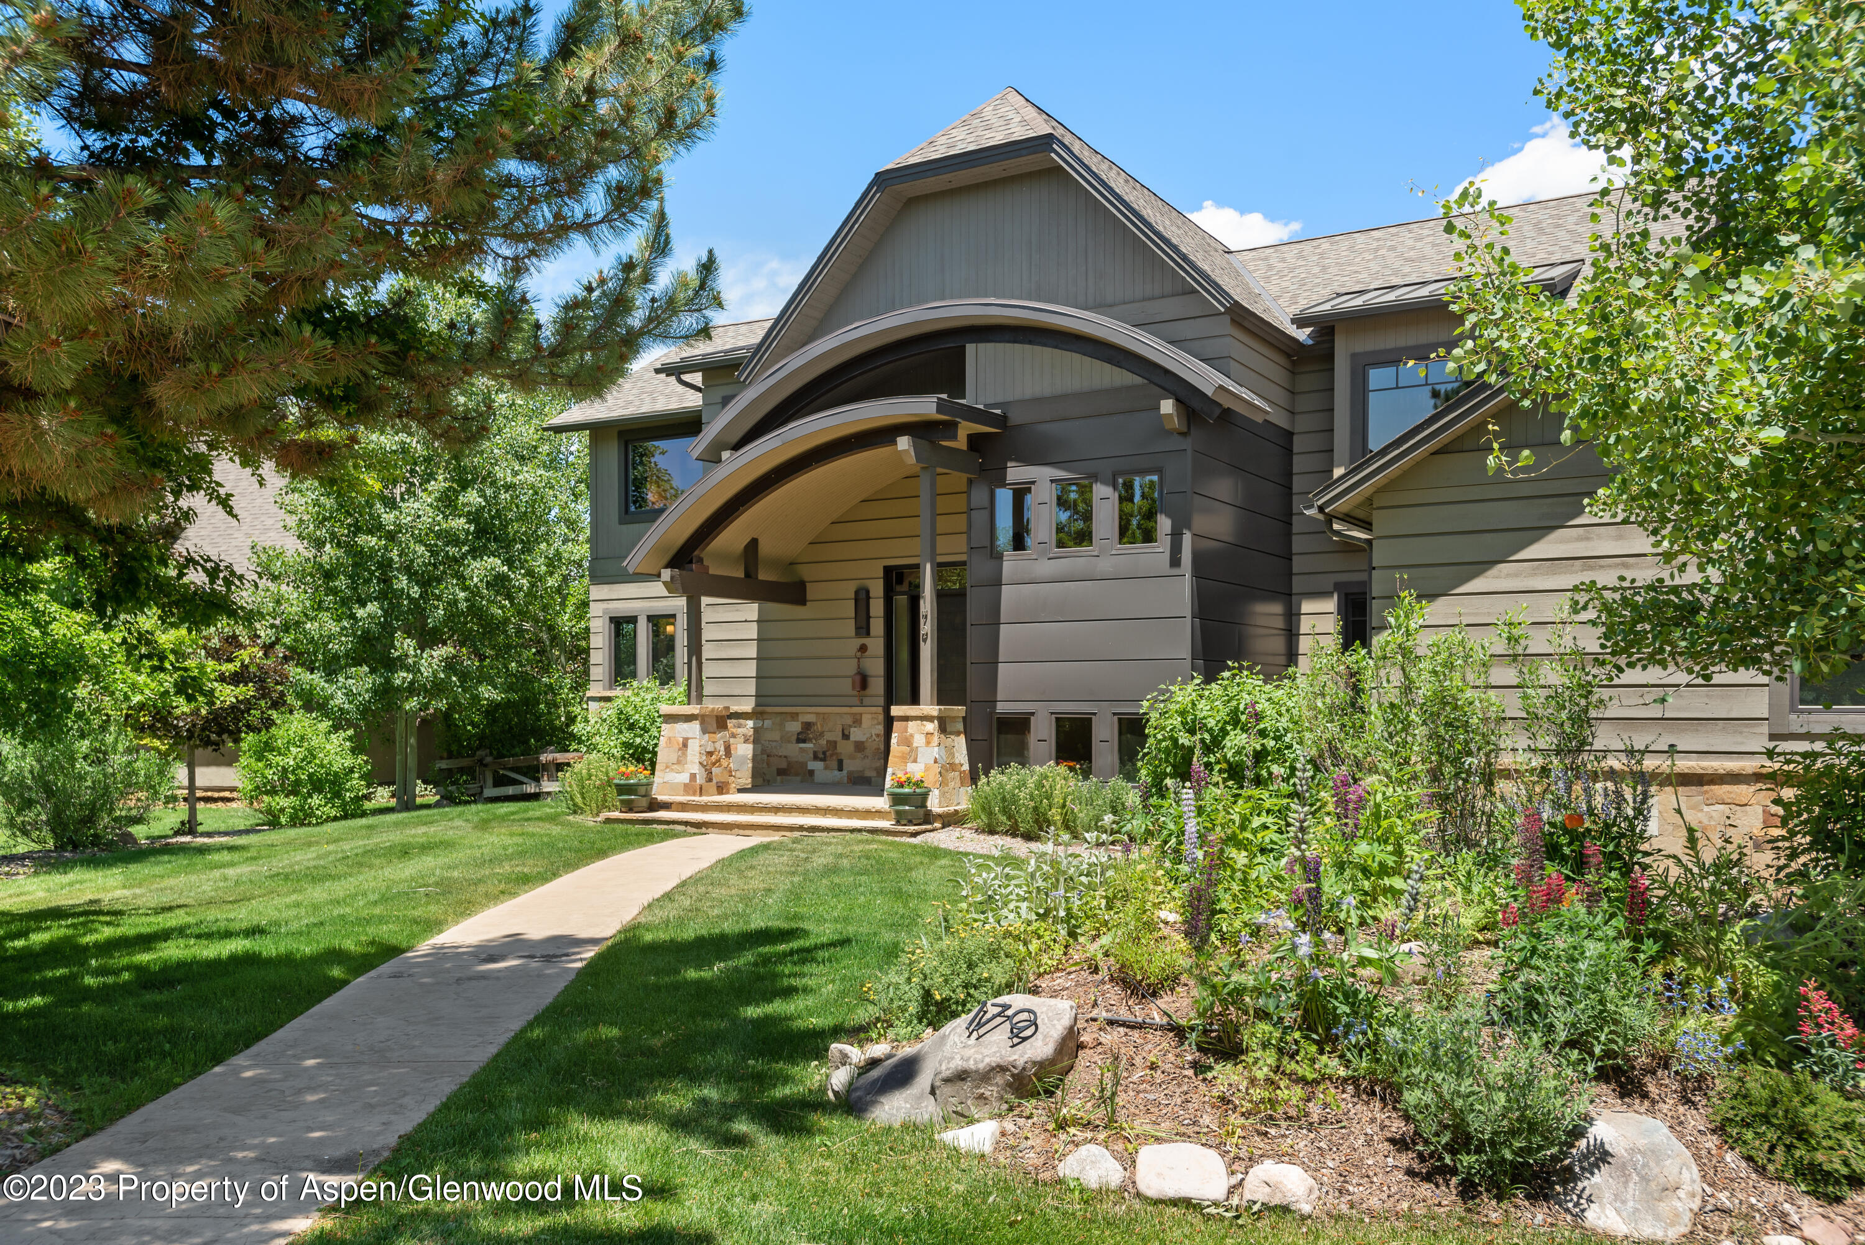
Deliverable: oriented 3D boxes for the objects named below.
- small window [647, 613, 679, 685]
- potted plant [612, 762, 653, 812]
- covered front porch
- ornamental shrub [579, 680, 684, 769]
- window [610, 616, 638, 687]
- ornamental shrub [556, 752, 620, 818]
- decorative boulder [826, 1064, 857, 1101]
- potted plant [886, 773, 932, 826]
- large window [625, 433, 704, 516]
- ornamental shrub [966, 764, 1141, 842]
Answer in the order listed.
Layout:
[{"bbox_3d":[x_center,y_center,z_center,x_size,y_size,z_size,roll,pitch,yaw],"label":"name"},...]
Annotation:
[{"bbox_3d":[-4.168,0.429,22.500,0.570,1.120,0.120,-1,-2,32],"label":"small window"},{"bbox_3d":[-3.461,1.906,16.800,0.460,0.530,0.460,0,-2,0],"label":"potted plant"},{"bbox_3d":[-1.040,0.010,17.300,4.400,4.400,2.900,-1,-2,32],"label":"covered front porch"},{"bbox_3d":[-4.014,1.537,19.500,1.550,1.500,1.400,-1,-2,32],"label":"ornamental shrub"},{"bbox_3d":[-4.863,0.460,22.900,0.550,1.120,0.120,-1,-2,32],"label":"window"},{"bbox_3d":[-4.161,1.970,17.600,0.850,0.800,0.800,0,-2,0],"label":"ornamental shrub"},{"bbox_3d":[-0.334,1.679,5.300,0.110,0.125,0.120,-1,-2,32],"label":"decorative boulder"},{"bbox_3d":[-0.243,1.842,15.100,0.460,0.530,0.460,0,-2,0],"label":"potted plant"},{"bbox_3d":[-4.104,-2.294,22.400,1.500,1.200,0.120,-1,-2,32],"label":"large window"},{"bbox_3d":[1.251,1.857,15.100,1.550,0.770,0.900,-1,-2,32],"label":"ornamental shrub"}]

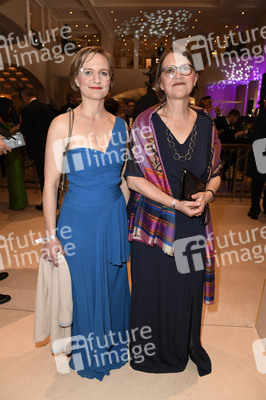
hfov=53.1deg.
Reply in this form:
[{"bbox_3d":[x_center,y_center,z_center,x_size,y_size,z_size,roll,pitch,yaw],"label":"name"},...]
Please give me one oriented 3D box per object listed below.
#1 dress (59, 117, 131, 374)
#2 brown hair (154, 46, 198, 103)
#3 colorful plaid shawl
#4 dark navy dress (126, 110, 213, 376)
[{"bbox_3d":[-0.205,0.302,1.449,0.400,1.440,0.340,-4,16,-12],"label":"dress"},{"bbox_3d":[0.195,-0.546,1.185,0.190,0.230,0.210,1,16,3],"label":"brown hair"},{"bbox_3d":[0.210,0.062,1.344,0.450,1.000,0.300,-1,16,-3],"label":"colorful plaid shawl"},{"bbox_3d":[0.210,0.291,1.452,0.460,1.460,0.350,-1,16,-3],"label":"dark navy dress"}]

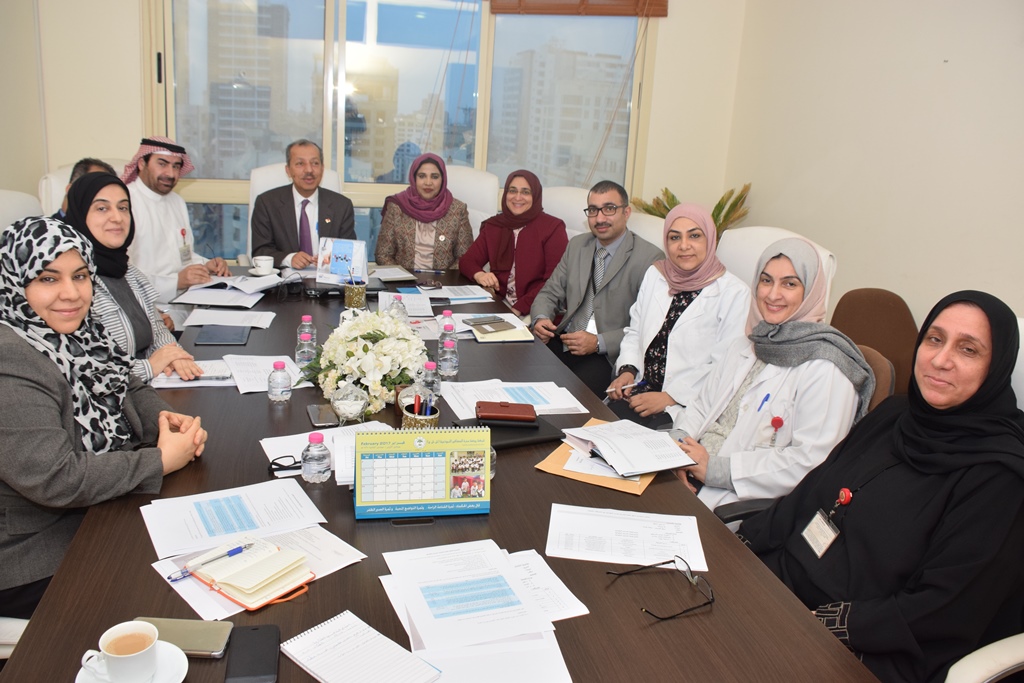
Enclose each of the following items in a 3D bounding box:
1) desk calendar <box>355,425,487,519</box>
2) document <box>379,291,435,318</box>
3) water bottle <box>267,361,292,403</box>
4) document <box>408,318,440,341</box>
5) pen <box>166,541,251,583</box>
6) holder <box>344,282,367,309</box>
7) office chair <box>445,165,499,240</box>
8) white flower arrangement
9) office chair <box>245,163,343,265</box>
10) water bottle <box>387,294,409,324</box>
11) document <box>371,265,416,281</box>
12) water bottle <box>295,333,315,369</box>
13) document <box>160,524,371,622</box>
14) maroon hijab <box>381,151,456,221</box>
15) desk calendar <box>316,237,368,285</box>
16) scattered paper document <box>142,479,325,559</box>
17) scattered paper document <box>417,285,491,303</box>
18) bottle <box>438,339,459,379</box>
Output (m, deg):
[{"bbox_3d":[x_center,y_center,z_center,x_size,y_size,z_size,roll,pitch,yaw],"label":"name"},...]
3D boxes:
[{"bbox_3d":[-0.177,0.252,1.548,0.267,0.174,0.092,0,17,-12],"label":"desk calendar"},{"bbox_3d":[-0.432,-0.144,3.121,0.210,0.012,0.297,0,16,-10],"label":"document"},{"bbox_3d":[-0.636,0.106,2.100,0.064,0.110,0.064,3,16,0],"label":"water bottle"},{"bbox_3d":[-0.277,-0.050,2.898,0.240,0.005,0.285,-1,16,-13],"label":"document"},{"bbox_3d":[-0.515,0.378,1.322,0.013,0.014,0.147,18,24,42],"label":"pen"},{"bbox_3d":[-0.653,-0.195,3.233,0.090,0.105,0.090,3,15,-1],"label":"holder"},{"bbox_3d":[-0.348,-0.318,4.376,0.620,1.260,0.680,2,15,-5],"label":"office chair"},{"bbox_3d":[-0.395,0.034,2.159,0.320,0.240,0.310,3,16,0],"label":"white flower arrangement"},{"bbox_3d":[-1.124,-0.288,4.019,0.620,1.210,0.660,-2,17,-17],"label":"office chair"},{"bbox_3d":[-0.451,-0.129,3.033,0.064,0.105,0.064,3,15,-1],"label":"water bottle"},{"bbox_3d":[-0.608,-0.333,3.719,0.240,0.025,0.310,-4,18,-24],"label":"document"},{"bbox_3d":[-0.636,0.030,2.362,0.063,0.111,0.063,3,16,0],"label":"water bottle"},{"bbox_3d":[-0.439,0.385,1.353,0.299,0.005,0.212,-13,22,-43],"label":"document"},{"bbox_3d":[-0.505,-0.829,4.150,0.370,0.360,0.280,3,15,-3],"label":"maroon hijab"},{"bbox_3d":[-0.759,-0.361,3.436,0.212,0.194,0.100,5,16,5],"label":"desk calendar"},{"bbox_3d":[-0.541,0.337,1.499,0.299,0.005,0.212,-7,19,-31],"label":"scattered paper document"},{"bbox_3d":[-0.257,-0.229,3.516,0.297,0.010,0.220,-3,17,-19],"label":"scattered paper document"},{"bbox_3d":[-0.200,0.049,2.419,0.064,0.105,0.064,3,15,-1],"label":"bottle"}]

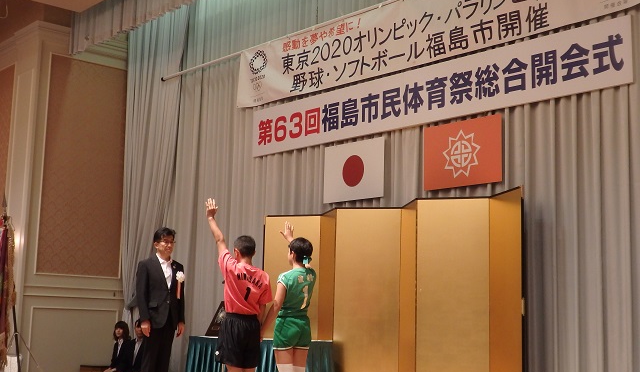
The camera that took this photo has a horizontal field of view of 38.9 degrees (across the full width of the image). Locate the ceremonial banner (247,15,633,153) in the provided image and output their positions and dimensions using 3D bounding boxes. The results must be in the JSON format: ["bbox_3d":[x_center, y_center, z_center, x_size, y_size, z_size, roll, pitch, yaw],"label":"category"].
[{"bbox_3d":[0.979,-0.989,10.380,0.030,0.635,5.600,9,-12,-41],"label":"ceremonial banner"}]

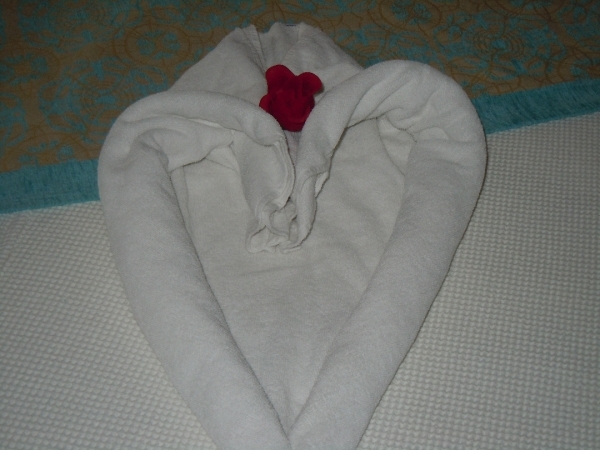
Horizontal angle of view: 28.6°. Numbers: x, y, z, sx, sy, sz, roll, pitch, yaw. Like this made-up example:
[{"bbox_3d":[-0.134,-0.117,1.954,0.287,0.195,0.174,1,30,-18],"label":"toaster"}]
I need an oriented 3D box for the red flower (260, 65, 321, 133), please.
[{"bbox_3d":[-0.012,-0.160,1.491,0.080,0.052,0.080,1,45,-1],"label":"red flower"}]

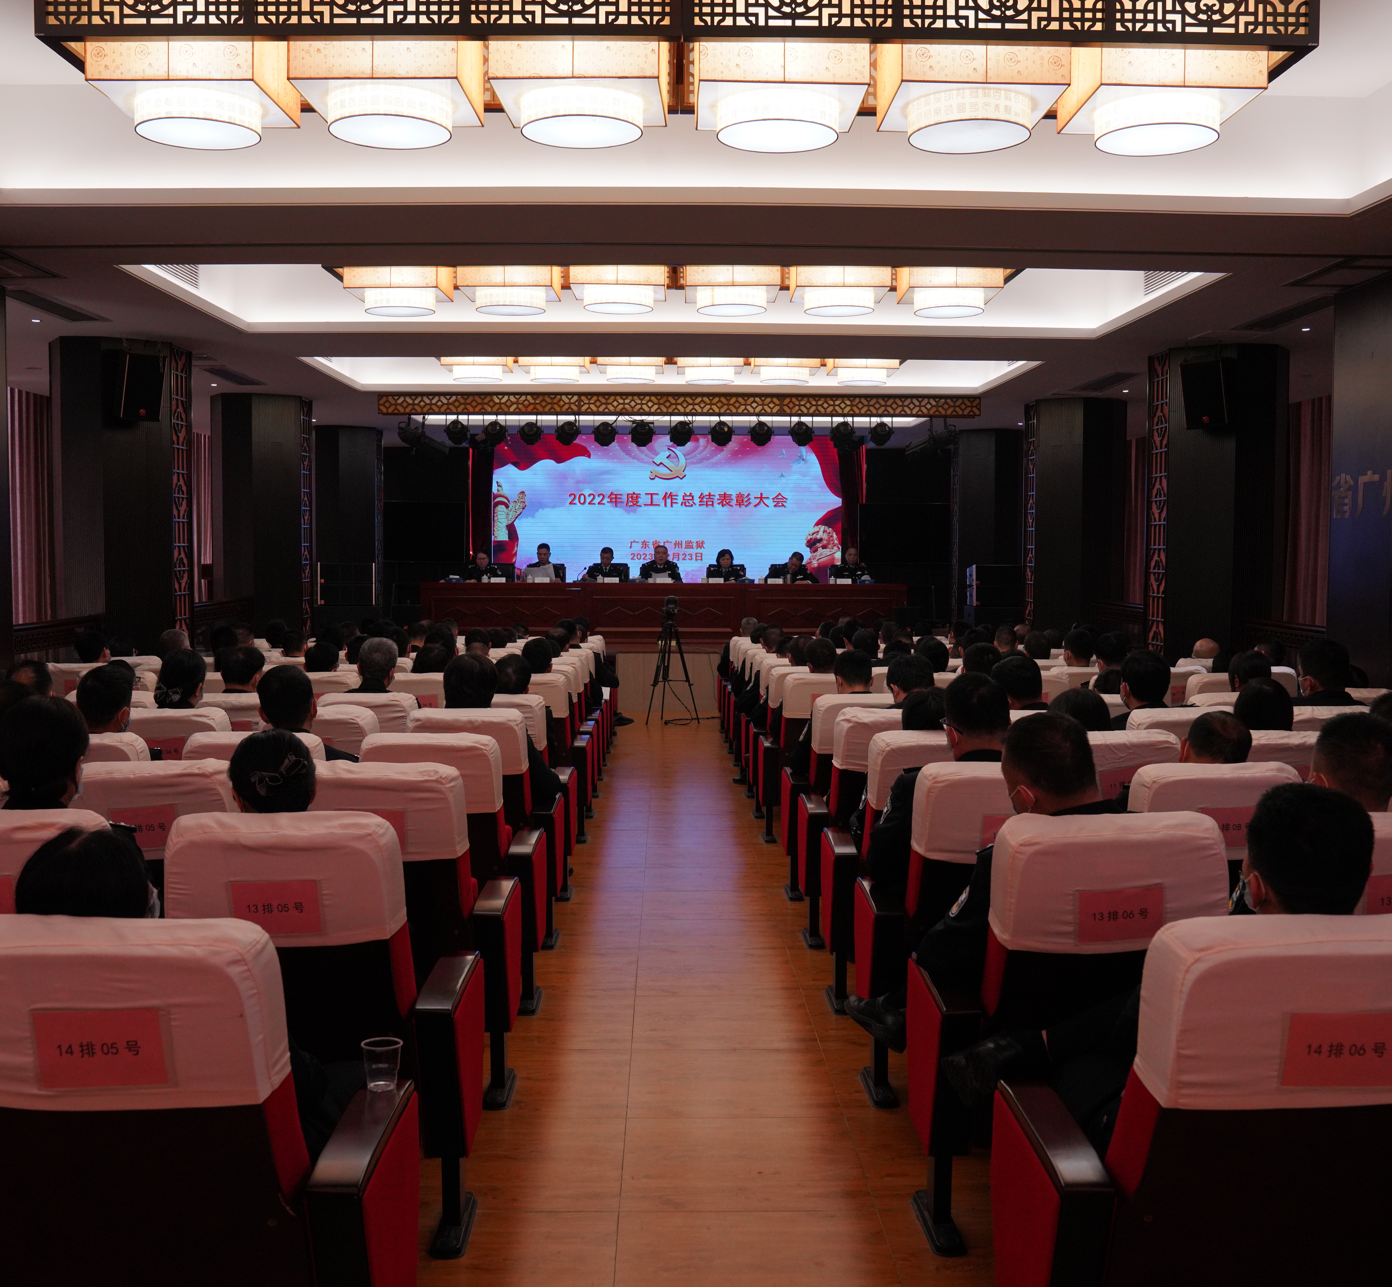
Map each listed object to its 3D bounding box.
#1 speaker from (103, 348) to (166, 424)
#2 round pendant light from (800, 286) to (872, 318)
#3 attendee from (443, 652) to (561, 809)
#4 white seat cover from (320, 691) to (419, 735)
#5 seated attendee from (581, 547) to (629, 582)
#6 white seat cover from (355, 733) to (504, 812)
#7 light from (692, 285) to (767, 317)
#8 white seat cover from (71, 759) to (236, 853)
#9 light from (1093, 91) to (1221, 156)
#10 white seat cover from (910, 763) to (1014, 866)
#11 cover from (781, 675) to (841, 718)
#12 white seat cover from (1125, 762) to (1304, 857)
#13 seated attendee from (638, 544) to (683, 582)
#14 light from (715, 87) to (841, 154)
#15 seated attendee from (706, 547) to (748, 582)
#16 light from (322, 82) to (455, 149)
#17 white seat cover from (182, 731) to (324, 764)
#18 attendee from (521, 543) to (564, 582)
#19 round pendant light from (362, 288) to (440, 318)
[{"bbox_3d":[-4.883,-2.231,12.150,0.370,0.590,0.380,18,13,35],"label":"speaker"},{"bbox_3d":[1.068,-2.527,10.356,0.523,0.127,0.523,0,4,-1],"label":"round pendant light"},{"bbox_3d":[-0.870,0.660,6.080,0.530,1.250,0.780,0,4,-1],"label":"attendee"},{"bbox_3d":[-1.496,0.361,6.381,0.465,0.260,0.150,0,12,-1],"label":"white seat cover"},{"bbox_3d":[-1.173,-0.641,18.229,0.580,1.221,0.700,0,4,-1],"label":"seated attendee"},{"bbox_3d":[-0.856,0.420,4.534,0.440,0.240,0.155,0,12,2],"label":"white seat cover"},{"bbox_3d":[0.243,-2.239,9.146,0.460,0.112,0.460,0,4,-1],"label":"light"},{"bbox_3d":[-1.409,0.423,3.642,0.440,0.240,0.155,0,12,2],"label":"white seat cover"},{"bbox_3d":[1.941,-2.183,5.856,0.515,0.135,0.515,0,4,-1],"label":"light"},{"bbox_3d":[0.835,0.466,3.787,0.441,0.255,0.150,0,14,-1],"label":"white seat cover"},{"bbox_3d":[0.756,0.306,8.120,0.465,0.255,0.185,0,4,-1],"label":"cover"},{"bbox_3d":[1.398,0.457,3.789,0.465,0.260,0.150,0,12,-1],"label":"white seat cover"},{"bbox_3d":[-0.473,-0.675,18.561,0.580,1.270,0.700,0,4,-1],"label":"seated attendee"},{"bbox_3d":[0.349,-2.209,5.906,0.523,0.127,0.523,0,4,-1],"label":"light"},{"bbox_3d":[0.398,-0.611,18.516,0.520,1.260,0.700,0,4,-1],"label":"seated attendee"},{"bbox_3d":[-1.267,-2.190,5.786,0.515,0.135,0.515,0,4,-1],"label":"light"},{"bbox_3d":[-1.460,0.430,4.654,0.465,0.260,0.150,0,12,-1],"label":"white seat cover"},{"bbox_3d":[-2.034,-0.686,18.643,0.550,1.300,0.750,0,4,-1],"label":"attendee"},{"bbox_3d":[-2.174,-2.508,10.266,0.515,0.135,0.515,0,4,-1],"label":"round pendant light"}]

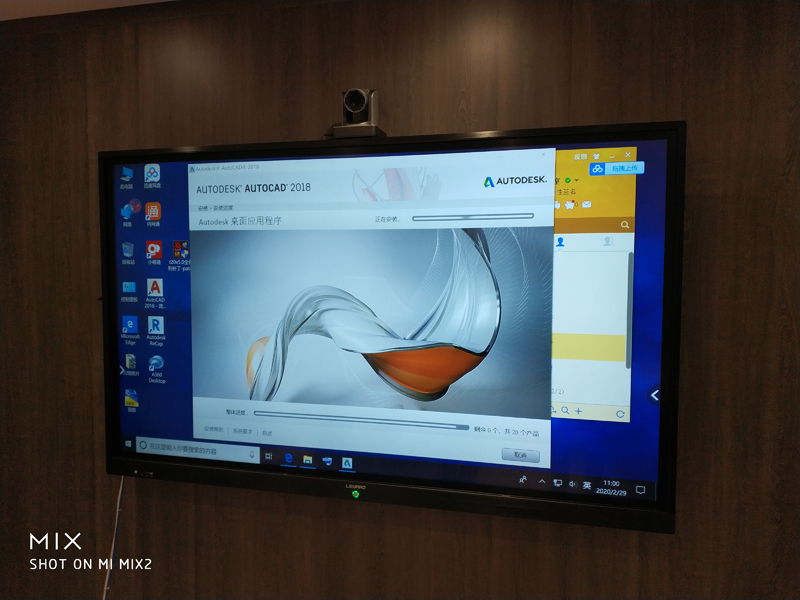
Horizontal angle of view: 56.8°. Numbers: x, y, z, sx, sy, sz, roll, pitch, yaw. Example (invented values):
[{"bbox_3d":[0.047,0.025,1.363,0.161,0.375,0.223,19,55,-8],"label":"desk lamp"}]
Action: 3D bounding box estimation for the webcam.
[{"bbox_3d":[-0.110,-0.512,2.054,0.127,0.138,0.115,1,4,17],"label":"webcam"}]

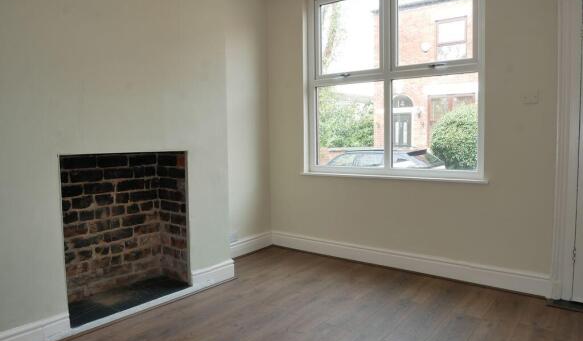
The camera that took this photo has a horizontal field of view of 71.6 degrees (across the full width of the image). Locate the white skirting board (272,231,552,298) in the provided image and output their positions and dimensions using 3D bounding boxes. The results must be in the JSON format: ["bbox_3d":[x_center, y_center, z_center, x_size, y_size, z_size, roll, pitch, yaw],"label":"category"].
[{"bbox_3d":[0.756,0.725,3.385,2.394,0.149,0.025,3,5,38],"label":"white skirting board"}]

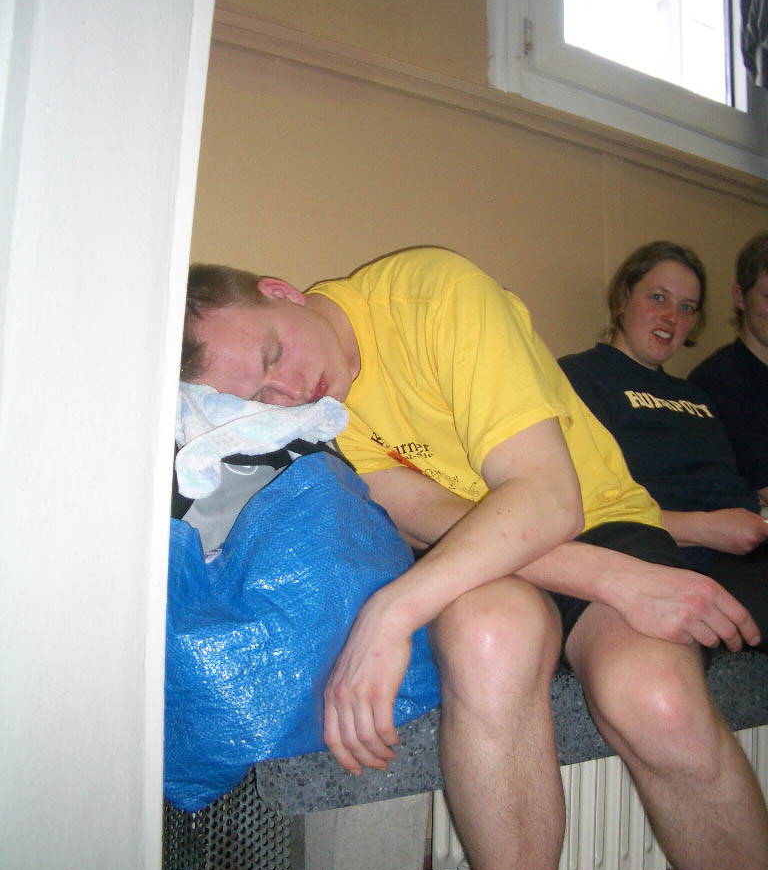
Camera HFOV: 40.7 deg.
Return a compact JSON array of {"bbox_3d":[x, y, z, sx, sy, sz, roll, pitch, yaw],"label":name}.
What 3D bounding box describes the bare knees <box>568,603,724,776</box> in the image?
[{"bbox_3d":[0.297,0.290,1.170,0.150,0.170,0.160,3,-4,-21],"label":"bare knees"}]

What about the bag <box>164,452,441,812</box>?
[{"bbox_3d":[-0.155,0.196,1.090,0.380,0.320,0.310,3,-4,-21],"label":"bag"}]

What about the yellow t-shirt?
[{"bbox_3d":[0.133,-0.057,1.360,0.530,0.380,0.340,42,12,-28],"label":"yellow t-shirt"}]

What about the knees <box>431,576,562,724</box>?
[{"bbox_3d":[0.114,0.218,1.050,0.130,0.155,0.140,1,-4,2],"label":"knees"}]

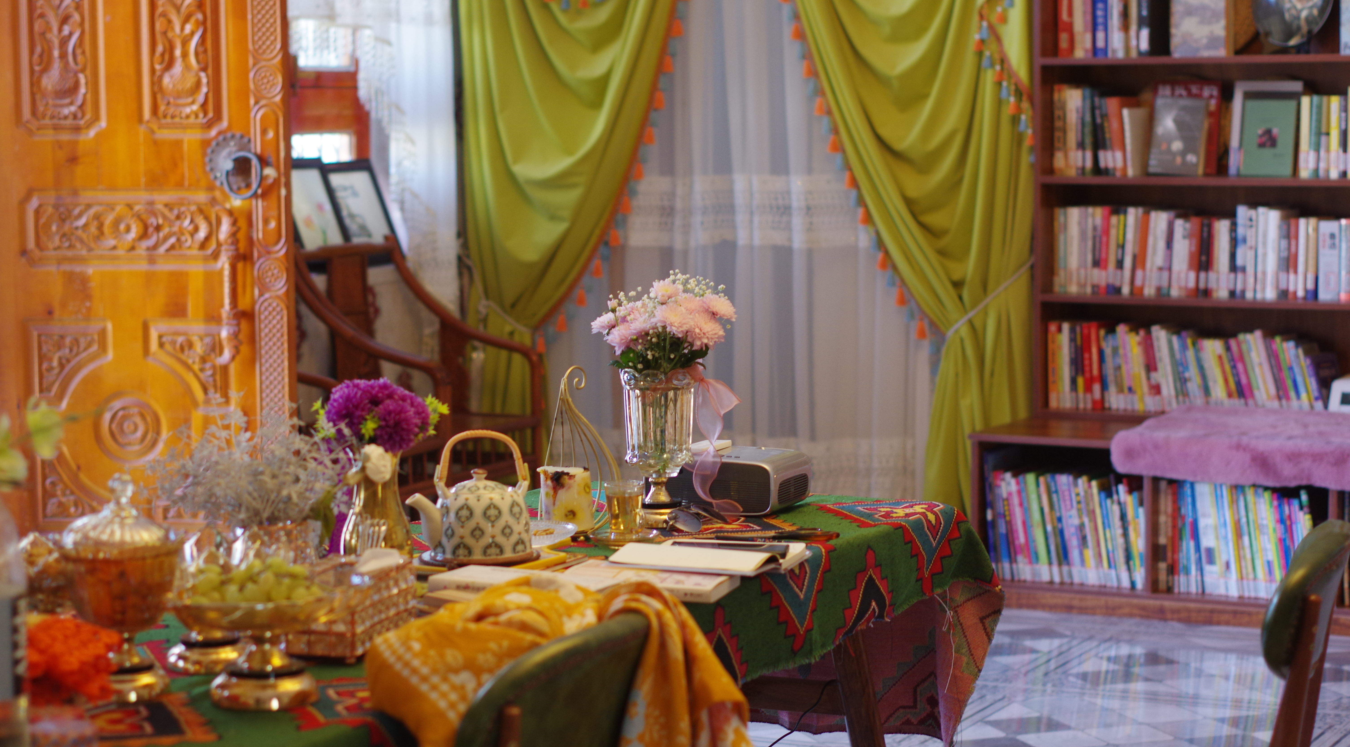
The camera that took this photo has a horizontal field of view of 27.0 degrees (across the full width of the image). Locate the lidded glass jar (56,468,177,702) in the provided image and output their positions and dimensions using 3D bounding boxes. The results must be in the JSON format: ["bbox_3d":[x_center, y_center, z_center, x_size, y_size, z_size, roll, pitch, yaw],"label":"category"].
[{"bbox_3d":[-0.596,0.224,3.020,0.131,0.235,0.131,-1,6,0],"label":"lidded glass jar"}]

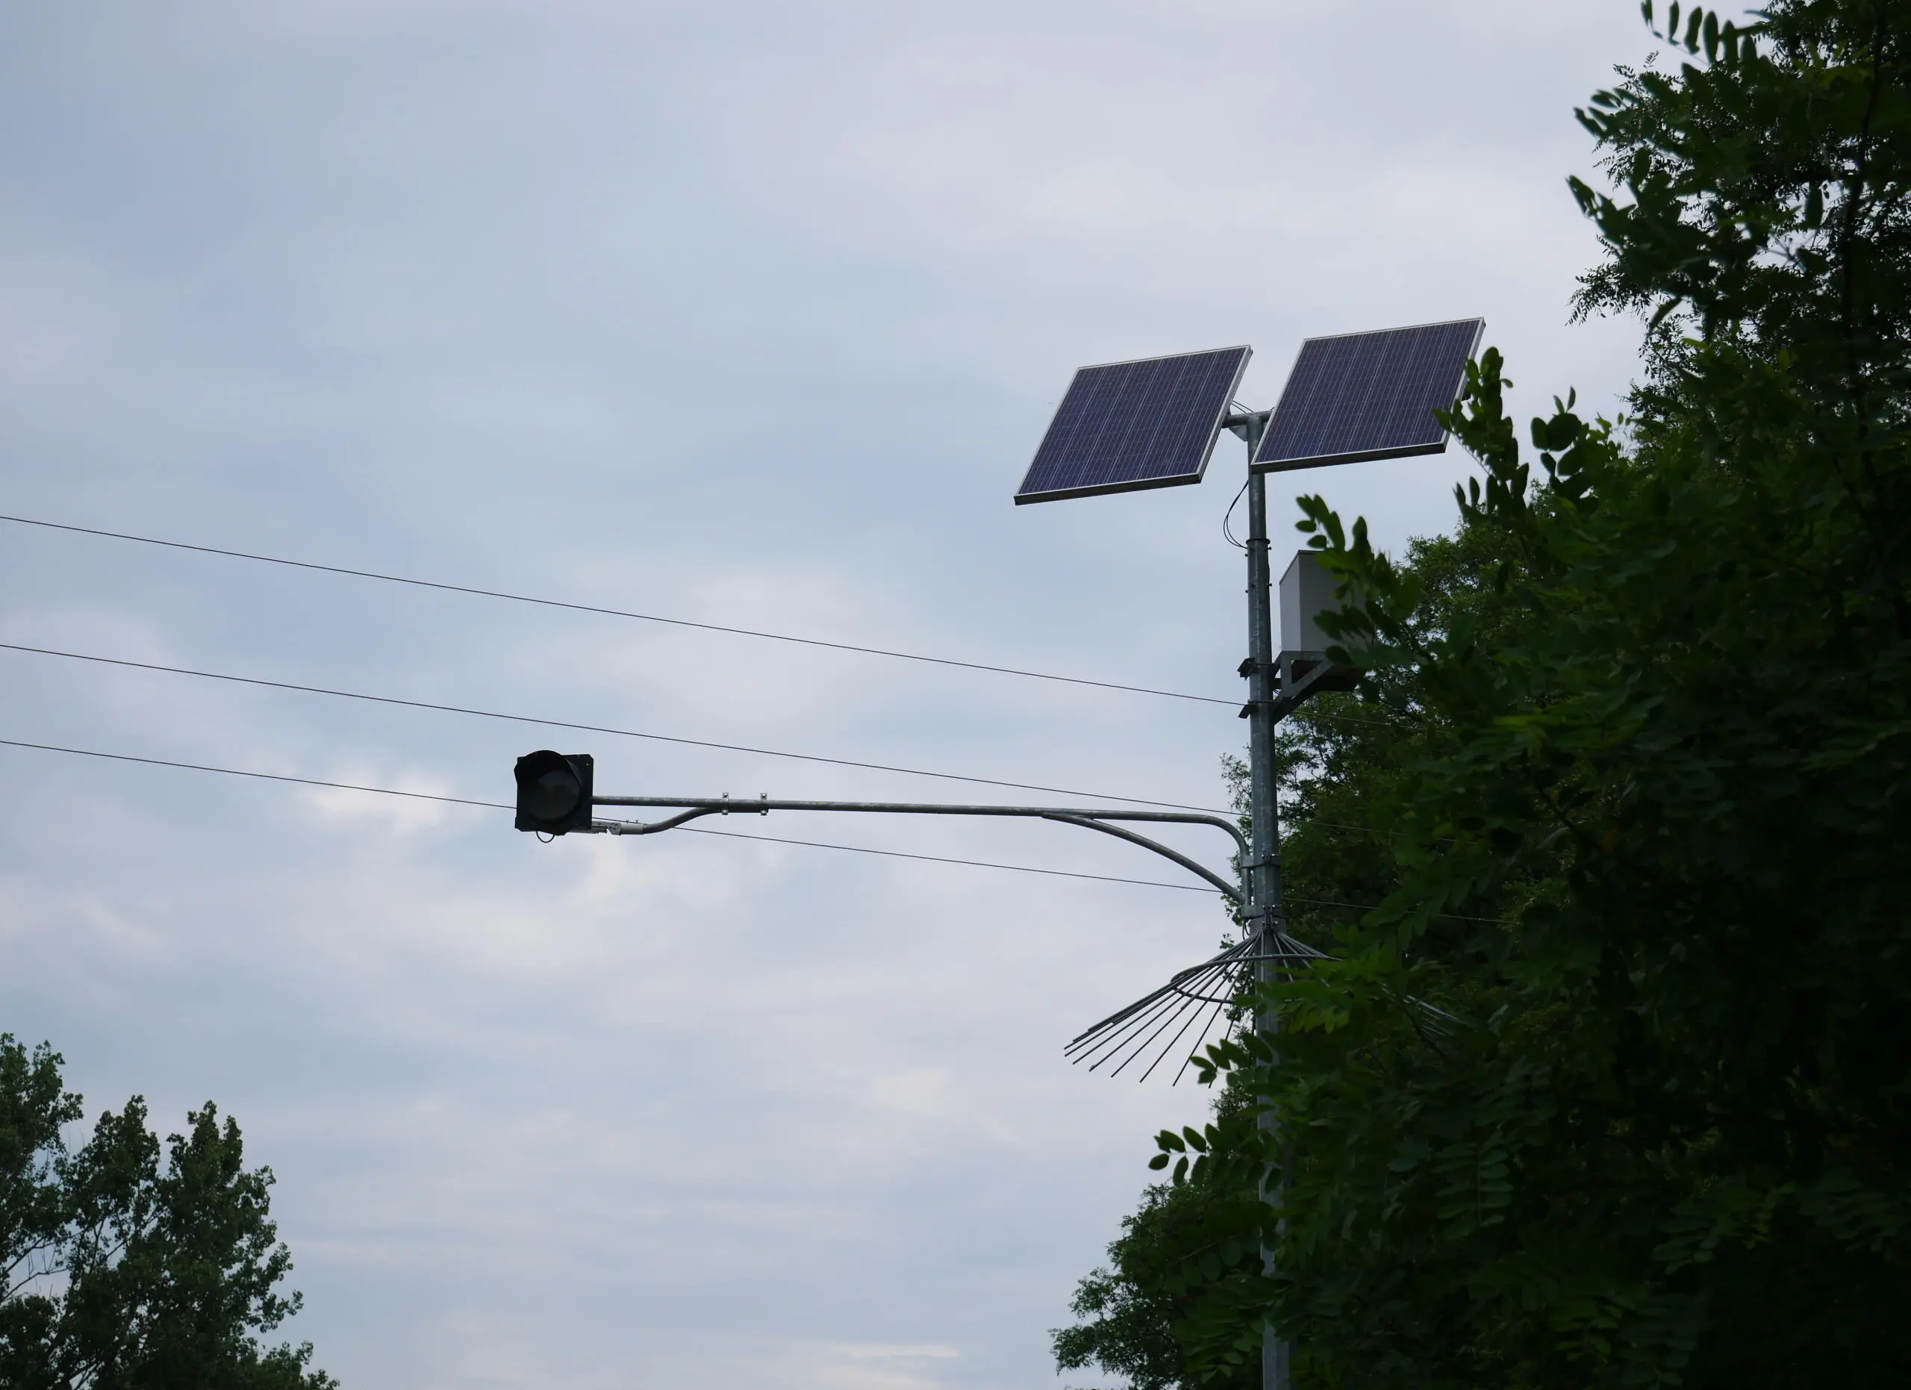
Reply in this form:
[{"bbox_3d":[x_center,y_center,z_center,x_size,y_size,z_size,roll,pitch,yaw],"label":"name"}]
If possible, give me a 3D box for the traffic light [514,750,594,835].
[{"bbox_3d":[-2.022,0.475,18.280,0.380,0.390,0.380,-2,-16,5],"label":"traffic light"}]

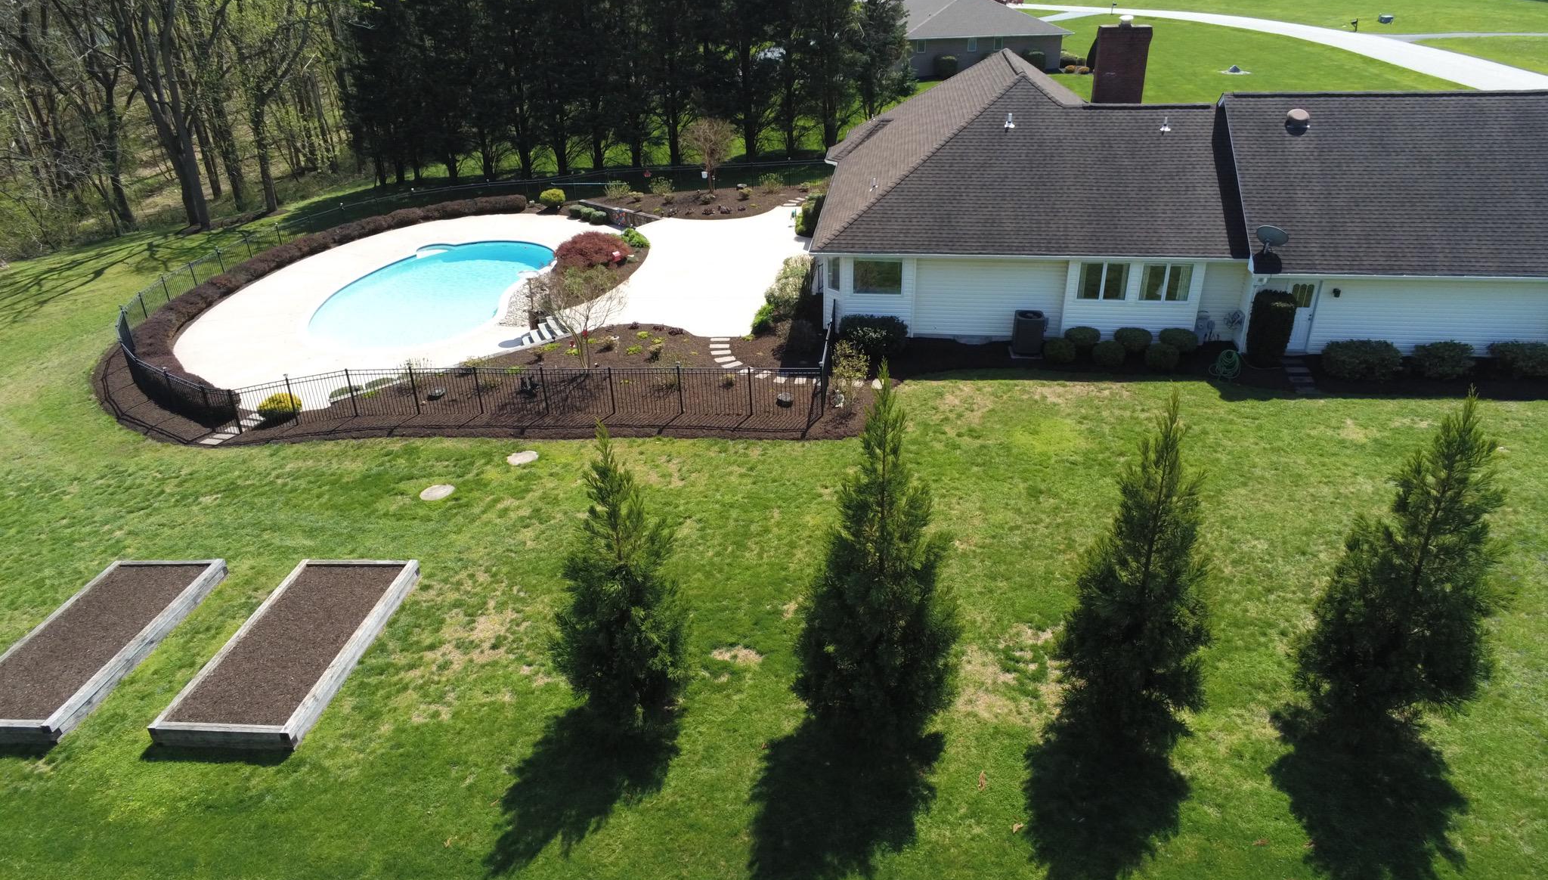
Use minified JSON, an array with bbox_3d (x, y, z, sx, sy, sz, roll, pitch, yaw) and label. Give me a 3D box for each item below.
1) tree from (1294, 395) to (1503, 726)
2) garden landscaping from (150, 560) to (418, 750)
[{"bbox_3d":[9.285,1.732,14.809,2.650,5.269,2.650,-2,28,0],"label":"tree"},{"bbox_3d":[-8.590,3.693,18.650,2.434,0.348,4.893,0,27,7],"label":"garden landscaping"}]

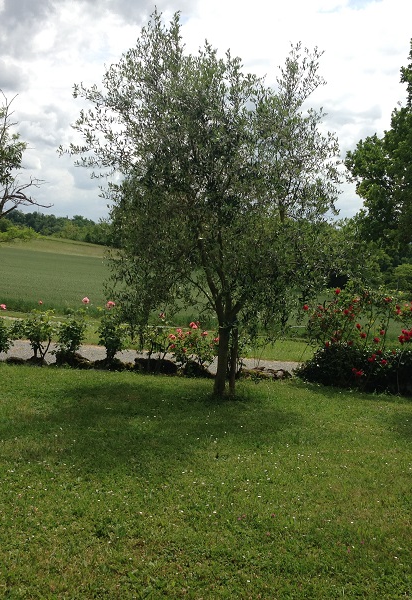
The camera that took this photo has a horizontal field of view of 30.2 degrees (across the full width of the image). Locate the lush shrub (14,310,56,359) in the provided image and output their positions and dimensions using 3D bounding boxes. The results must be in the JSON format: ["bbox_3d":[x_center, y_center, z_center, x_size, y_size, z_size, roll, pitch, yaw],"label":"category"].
[{"bbox_3d":[-2.637,0.533,11.800,0.636,0.783,0.620,-1,3,-13],"label":"lush shrub"}]

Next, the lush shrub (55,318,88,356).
[{"bbox_3d":[-2.096,0.566,11.800,0.489,0.604,0.500,-1,3,-10],"label":"lush shrub"}]

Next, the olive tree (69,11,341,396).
[{"bbox_3d":[-0.013,-1.066,9.200,3.229,4.473,3.000,0,3,0],"label":"olive tree"}]

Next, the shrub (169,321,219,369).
[{"bbox_3d":[-0.181,0.661,11.000,0.723,0.647,0.650,0,3,-1],"label":"shrub"}]

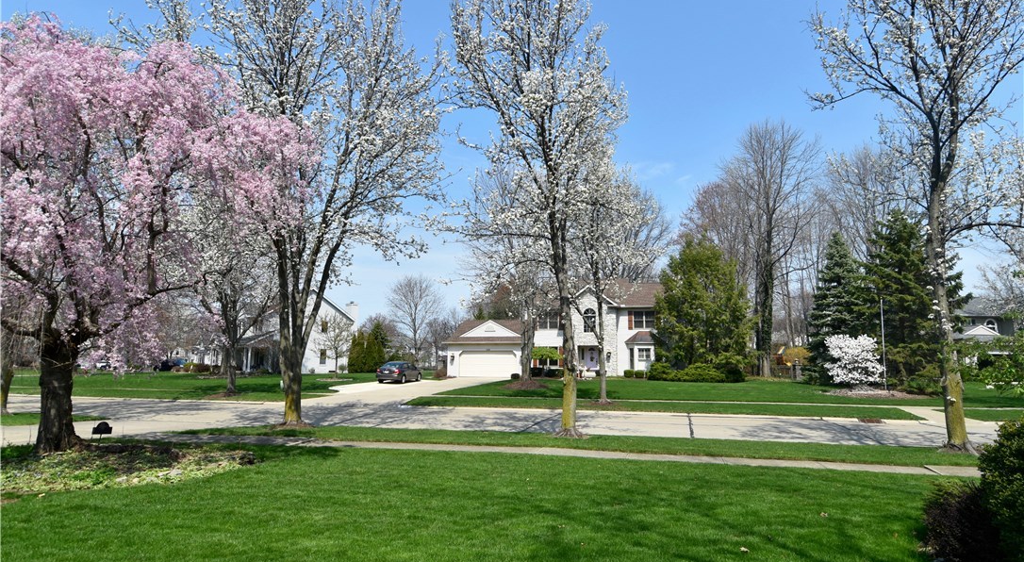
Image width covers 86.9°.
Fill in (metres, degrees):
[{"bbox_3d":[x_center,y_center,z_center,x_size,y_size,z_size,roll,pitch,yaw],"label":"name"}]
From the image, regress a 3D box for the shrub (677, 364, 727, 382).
[{"bbox_3d":[13.983,6.808,39.770,3.400,1.320,2.400,-2,-7,15],"label":"shrub"}]

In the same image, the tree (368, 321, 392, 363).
[{"bbox_3d":[-13.582,6.699,55.601,2.700,5.145,2.700,2,-8,-14],"label":"tree"}]

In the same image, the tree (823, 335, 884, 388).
[{"bbox_3d":[21.278,4.965,33.640,3.400,3.284,3.400,-5,-9,32],"label":"tree"}]

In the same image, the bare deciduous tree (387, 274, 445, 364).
[{"bbox_3d":[-11.491,4.913,64.880,7.000,11.170,7.000,0,-7,0],"label":"bare deciduous tree"}]

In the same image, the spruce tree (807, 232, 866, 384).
[{"bbox_3d":[23.031,1.764,38.093,4.200,10.588,4.200,-4,-9,31],"label":"spruce tree"}]

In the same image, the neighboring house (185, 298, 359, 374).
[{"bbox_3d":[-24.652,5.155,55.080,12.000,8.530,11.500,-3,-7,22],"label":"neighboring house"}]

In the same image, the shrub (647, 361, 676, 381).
[{"bbox_3d":[11.467,6.964,41.463,2.150,1.400,2.000,-2,-7,15],"label":"shrub"}]

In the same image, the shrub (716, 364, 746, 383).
[{"bbox_3d":[16.026,6.760,39.675,2.200,1.390,2.000,-2,-7,15],"label":"shrub"}]

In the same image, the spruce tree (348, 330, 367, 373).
[{"bbox_3d":[-14.800,6.739,51.561,1.800,4.017,1.800,2,-8,-16],"label":"spruce tree"}]

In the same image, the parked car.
[{"bbox_3d":[-7.626,6.071,36.723,1.780,1.450,4.500,-1,-8,10],"label":"parked car"}]

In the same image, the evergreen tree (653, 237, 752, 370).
[{"bbox_3d":[15.430,2.076,43.668,7.500,11.590,7.200,-2,-7,15],"label":"evergreen tree"}]

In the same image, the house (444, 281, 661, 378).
[{"bbox_3d":[4.550,4.205,50.122,18.900,8.769,12.600,-1,-8,9],"label":"house"}]

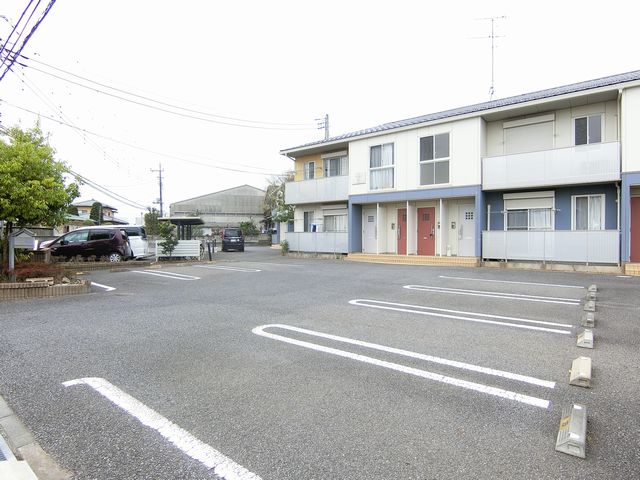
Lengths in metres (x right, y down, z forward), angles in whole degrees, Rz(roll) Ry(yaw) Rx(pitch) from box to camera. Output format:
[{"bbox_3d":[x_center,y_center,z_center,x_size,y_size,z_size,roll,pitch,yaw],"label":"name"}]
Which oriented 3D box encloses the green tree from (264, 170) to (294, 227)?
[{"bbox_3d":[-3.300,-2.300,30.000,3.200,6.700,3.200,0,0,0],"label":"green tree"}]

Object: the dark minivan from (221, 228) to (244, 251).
[{"bbox_3d":[-7.000,0.050,29.400,1.700,1.860,4.500,0,0,-9],"label":"dark minivan"}]

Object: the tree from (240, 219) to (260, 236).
[{"bbox_3d":[-8.700,-0.750,43.500,2.300,3.300,2.300,0,0,0],"label":"tree"}]

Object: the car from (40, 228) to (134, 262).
[{"bbox_3d":[-10.600,0.340,16.100,3.980,1.540,1.700,0,0,-13],"label":"car"}]

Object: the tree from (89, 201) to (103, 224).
[{"bbox_3d":[-31.800,-2.100,50.000,1.700,6.300,1.700,0,0,0],"label":"tree"}]

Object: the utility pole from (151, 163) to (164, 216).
[{"bbox_3d":[-20.800,-4.300,45.000,1.700,10.900,0.400,0,0,0],"label":"utility pole"}]

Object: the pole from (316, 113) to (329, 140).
[{"bbox_3d":[0.200,-4.800,30.000,1.200,11.700,0.500,0,0,0],"label":"pole"}]

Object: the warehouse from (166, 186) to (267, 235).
[{"bbox_3d":[-13.000,-3.200,58.000,20.000,8.800,19.000,0,0,-18],"label":"warehouse"}]

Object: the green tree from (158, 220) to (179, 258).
[{"bbox_3d":[-7.550,0.060,17.500,0.950,2.000,0.900,0,0,0],"label":"green tree"}]

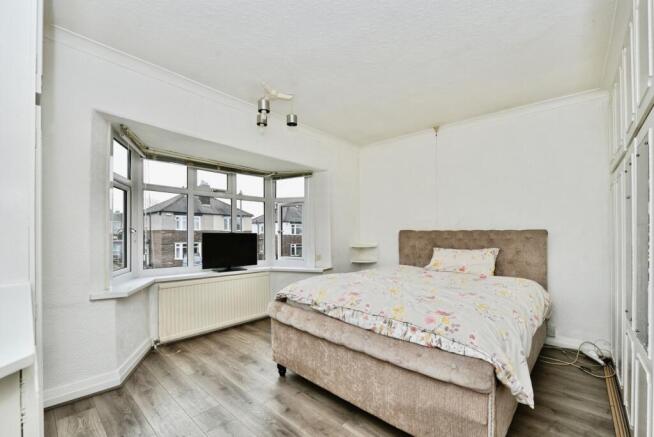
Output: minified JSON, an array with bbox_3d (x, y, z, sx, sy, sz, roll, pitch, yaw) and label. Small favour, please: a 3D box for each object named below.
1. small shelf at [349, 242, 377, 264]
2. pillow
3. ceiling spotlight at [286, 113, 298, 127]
[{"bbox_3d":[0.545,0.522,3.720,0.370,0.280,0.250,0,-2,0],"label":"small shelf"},{"bbox_3d":[1.455,0.473,2.750,0.660,0.370,0.150,-2,-35,42],"label":"pillow"},{"bbox_3d":[-0.332,-0.938,2.430,0.098,0.100,0.098,0,-2,0],"label":"ceiling spotlight"}]

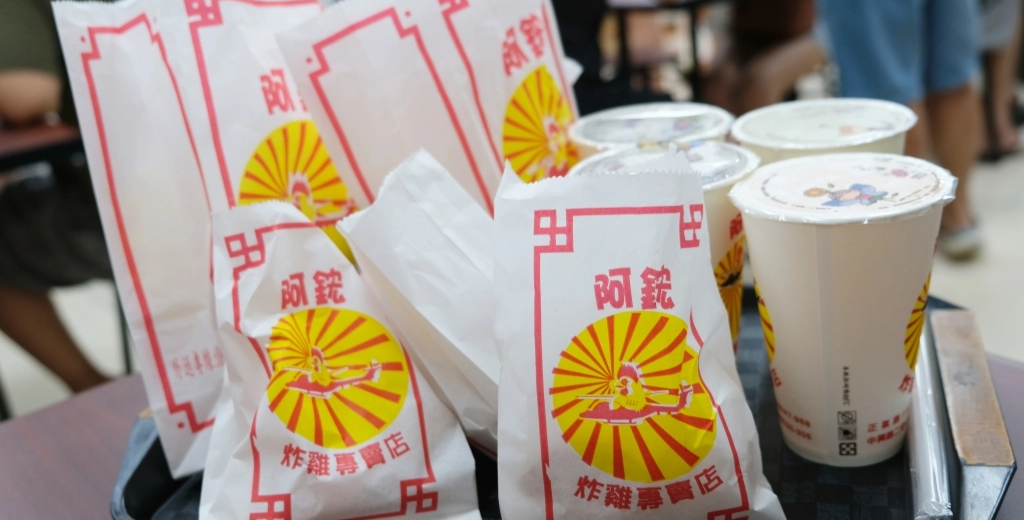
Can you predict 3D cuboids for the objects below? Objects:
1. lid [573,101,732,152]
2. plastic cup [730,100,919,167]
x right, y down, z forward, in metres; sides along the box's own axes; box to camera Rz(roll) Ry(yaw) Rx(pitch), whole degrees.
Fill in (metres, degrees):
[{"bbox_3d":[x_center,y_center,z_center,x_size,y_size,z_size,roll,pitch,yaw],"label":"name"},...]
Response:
[{"bbox_3d":[0.081,-0.076,0.528,0.097,0.008,0.097,-8,22,3],"label":"lid"},{"bbox_3d":[0.177,-0.016,0.516,0.095,0.127,0.095,-8,22,3],"label":"plastic cup"}]

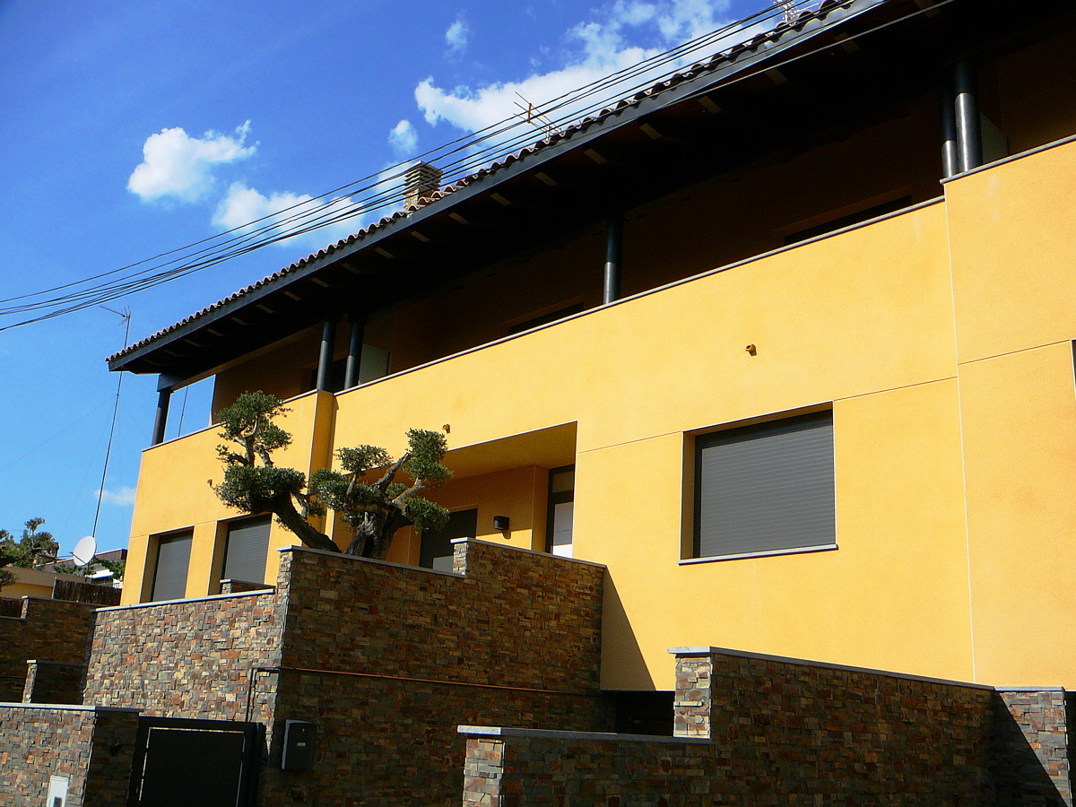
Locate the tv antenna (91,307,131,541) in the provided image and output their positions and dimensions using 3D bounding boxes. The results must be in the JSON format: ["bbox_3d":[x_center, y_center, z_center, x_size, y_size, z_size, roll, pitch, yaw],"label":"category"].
[{"bbox_3d":[-11.621,0.543,28.764,0.400,6.680,1.100,-8,-20,32],"label":"tv antenna"}]

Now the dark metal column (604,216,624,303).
[{"bbox_3d":[0.885,-1.641,12.822,0.189,1.181,0.189,3,-17,1],"label":"dark metal column"}]

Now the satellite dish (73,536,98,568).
[{"bbox_3d":[-11.249,3.683,27.000,0.740,0.800,0.350,-5,-18,25],"label":"satellite dish"}]

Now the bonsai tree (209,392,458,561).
[{"bbox_3d":[-2.052,0.886,10.800,2.300,2.000,1.600,6,-17,-10],"label":"bonsai tree"}]

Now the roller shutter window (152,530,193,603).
[{"bbox_3d":[-6.470,2.984,19.462,0.120,1.361,1.718,18,-22,-40],"label":"roller shutter window"}]

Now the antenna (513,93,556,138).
[{"bbox_3d":[-0.048,-4.438,16.800,0.380,0.450,1.000,-10,-21,36],"label":"antenna"}]

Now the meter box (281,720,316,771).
[{"bbox_3d":[-1.977,2.811,8.942,0.257,0.381,0.085,18,-22,-40],"label":"meter box"}]

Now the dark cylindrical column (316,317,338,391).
[{"bbox_3d":[-3.237,-0.718,16.700,0.189,1.197,0.189,3,-17,1],"label":"dark cylindrical column"}]

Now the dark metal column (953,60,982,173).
[{"bbox_3d":[3.743,-2.476,9.501,0.189,1.183,0.189,18,-22,-40],"label":"dark metal column"}]

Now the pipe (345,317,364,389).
[{"bbox_3d":[-2.802,-0.705,16.623,0.189,1.173,0.189,18,-22,-40],"label":"pipe"}]

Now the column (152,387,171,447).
[{"bbox_3d":[-7.381,0.282,21.343,0.200,1.154,0.200,18,-22,-40],"label":"column"}]

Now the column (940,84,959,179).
[{"bbox_3d":[3.853,-2.432,10.077,0.200,1.188,0.200,18,-22,-40],"label":"column"}]

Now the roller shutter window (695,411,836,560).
[{"bbox_3d":[2.280,0.838,10.787,0.120,1.346,1.797,18,-22,-40],"label":"roller shutter window"}]

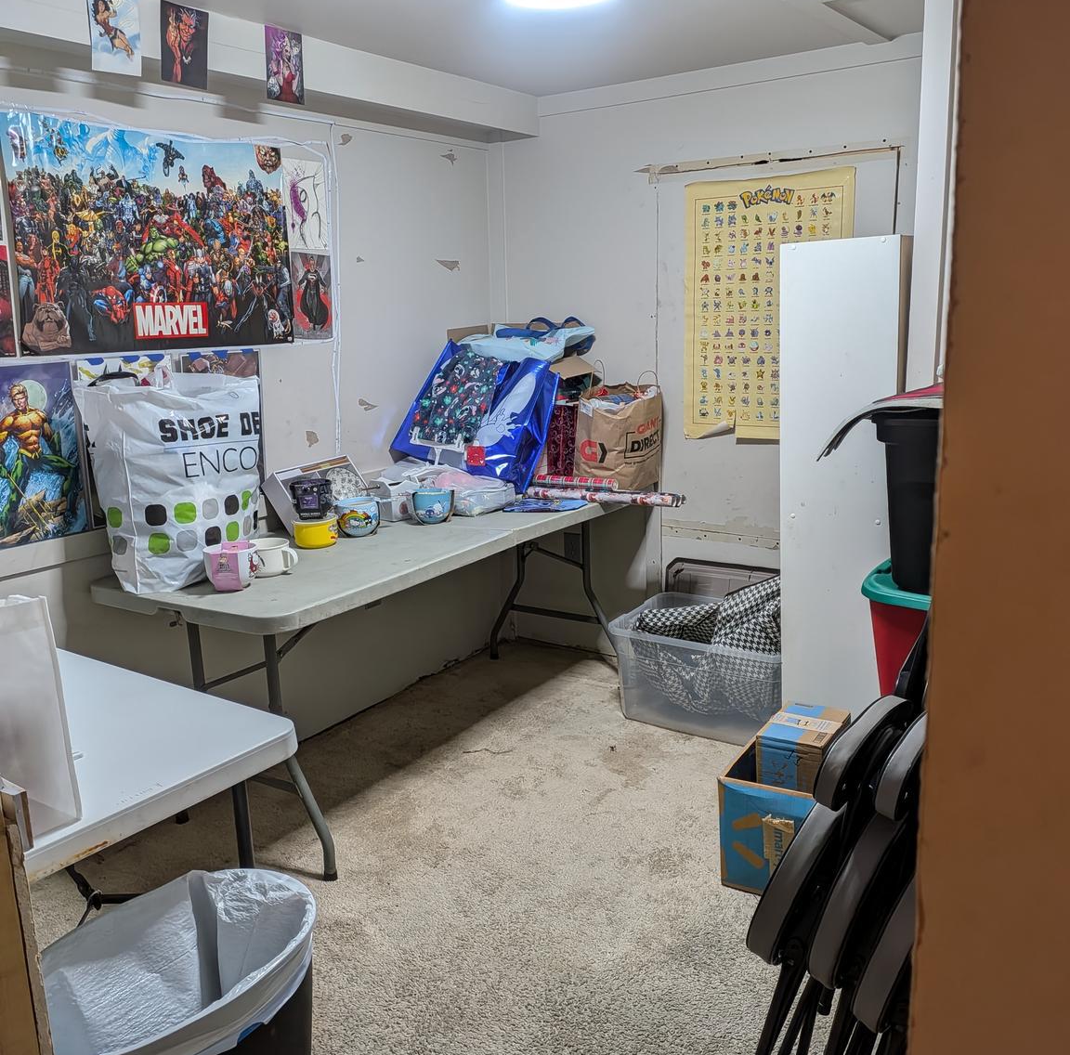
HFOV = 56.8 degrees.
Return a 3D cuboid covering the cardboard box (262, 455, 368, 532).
[{"bbox_3d":[-0.692,-0.099,3.157,0.080,0.181,0.290,-27,-4,36],"label":"cardboard box"}]

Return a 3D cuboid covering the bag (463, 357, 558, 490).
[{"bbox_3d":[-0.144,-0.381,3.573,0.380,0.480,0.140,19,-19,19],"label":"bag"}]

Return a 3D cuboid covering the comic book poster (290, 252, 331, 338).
[{"bbox_3d":[-0.710,-0.739,3.161,0.010,0.261,0.166,7,15,34],"label":"comic book poster"}]

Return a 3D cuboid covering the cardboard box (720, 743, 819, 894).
[{"bbox_3d":[0.677,0.711,2.462,0.293,0.283,0.384,7,15,34],"label":"cardboard box"}]

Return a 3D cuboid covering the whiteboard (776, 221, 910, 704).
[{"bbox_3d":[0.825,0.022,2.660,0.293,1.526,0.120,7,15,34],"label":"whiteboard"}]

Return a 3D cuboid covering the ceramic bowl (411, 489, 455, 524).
[{"bbox_3d":[-0.322,-0.066,3.107,0.130,0.097,0.130,-2,13,0],"label":"ceramic bowl"}]

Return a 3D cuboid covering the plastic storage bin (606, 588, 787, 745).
[{"bbox_3d":[0.655,0.479,3.370,0.660,0.320,0.465,6,16,33],"label":"plastic storage bin"}]

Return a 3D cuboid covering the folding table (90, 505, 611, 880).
[{"bbox_3d":[-0.359,0.348,3.221,0.735,0.735,1.824,6,16,33],"label":"folding table"}]

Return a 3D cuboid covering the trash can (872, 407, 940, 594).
[{"bbox_3d":[1.045,-0.060,2.078,0.560,0.373,0.410,7,15,34],"label":"trash can"}]

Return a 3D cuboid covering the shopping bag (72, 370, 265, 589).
[{"bbox_3d":[-0.935,-0.134,2.627,0.370,0.525,0.210,-14,17,-40],"label":"shopping bag"}]

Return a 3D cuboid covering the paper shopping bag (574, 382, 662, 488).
[{"bbox_3d":[0.296,-0.338,3.560,0.290,0.400,0.175,-15,18,-43],"label":"paper shopping bag"}]

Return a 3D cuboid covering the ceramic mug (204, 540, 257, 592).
[{"bbox_3d":[-0.771,0.100,2.528,0.135,0.100,0.140,-7,14,-19],"label":"ceramic mug"}]

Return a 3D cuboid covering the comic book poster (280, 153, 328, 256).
[{"bbox_3d":[-0.718,-1.012,3.104,0.010,0.266,0.166,7,15,34],"label":"comic book poster"}]

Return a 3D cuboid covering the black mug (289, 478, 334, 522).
[{"bbox_3d":[-0.649,-0.083,2.861,0.125,0.102,0.135,-5,13,-13],"label":"black mug"}]

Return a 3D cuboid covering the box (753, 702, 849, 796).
[{"bbox_3d":[0.668,0.586,2.460,0.157,0.200,0.234,7,15,34],"label":"box"}]

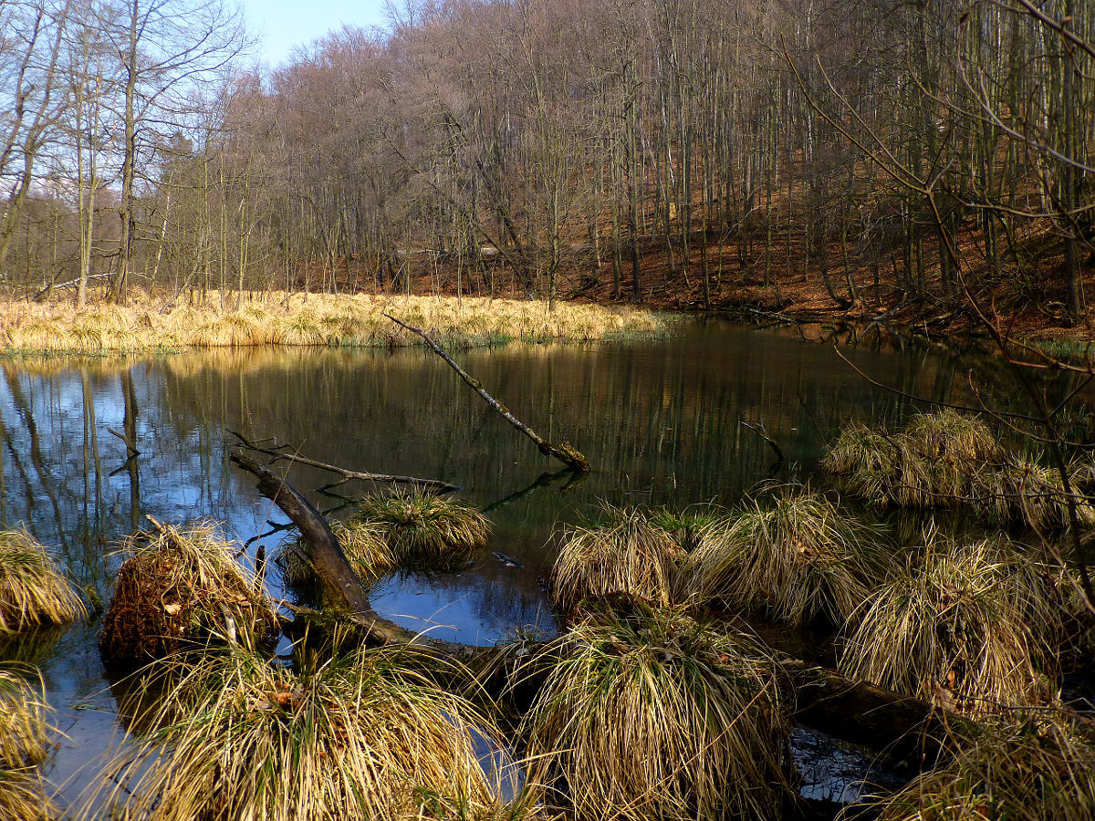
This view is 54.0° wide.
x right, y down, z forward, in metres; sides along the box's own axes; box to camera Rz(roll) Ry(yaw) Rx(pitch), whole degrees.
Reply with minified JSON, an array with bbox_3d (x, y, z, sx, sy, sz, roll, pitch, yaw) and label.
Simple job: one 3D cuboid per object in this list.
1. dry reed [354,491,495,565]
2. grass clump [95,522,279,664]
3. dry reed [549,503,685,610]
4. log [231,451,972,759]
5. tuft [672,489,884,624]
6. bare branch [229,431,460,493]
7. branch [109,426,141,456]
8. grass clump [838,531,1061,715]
[{"bbox_3d":[-0.869,0.741,7.472,0.958,0.367,0.910,-1,8,-7],"label":"dry reed"},{"bbox_3d":[-1.835,0.871,5.518,0.873,0.649,0.830,-3,8,-19],"label":"grass clump"},{"bbox_3d":[0.407,0.815,6.290,0.790,0.547,0.750,1,8,4],"label":"dry reed"},{"bbox_3d":[0.050,0.804,5.019,3.650,0.930,0.500,3,9,24],"label":"log"},{"bbox_3d":[1.358,0.773,6.236,1.202,0.644,1.142,2,8,12],"label":"tuft"},{"bbox_3d":[-1.740,0.427,9.127,2.000,0.540,0.400,0,8,-1],"label":"bare branch"},{"bbox_3d":[-4.330,0.300,10.947,0.360,0.280,0.170,0,8,-3],"label":"branch"},{"bbox_3d":[1.827,0.911,4.921,0.958,0.735,0.911,3,9,21],"label":"grass clump"}]

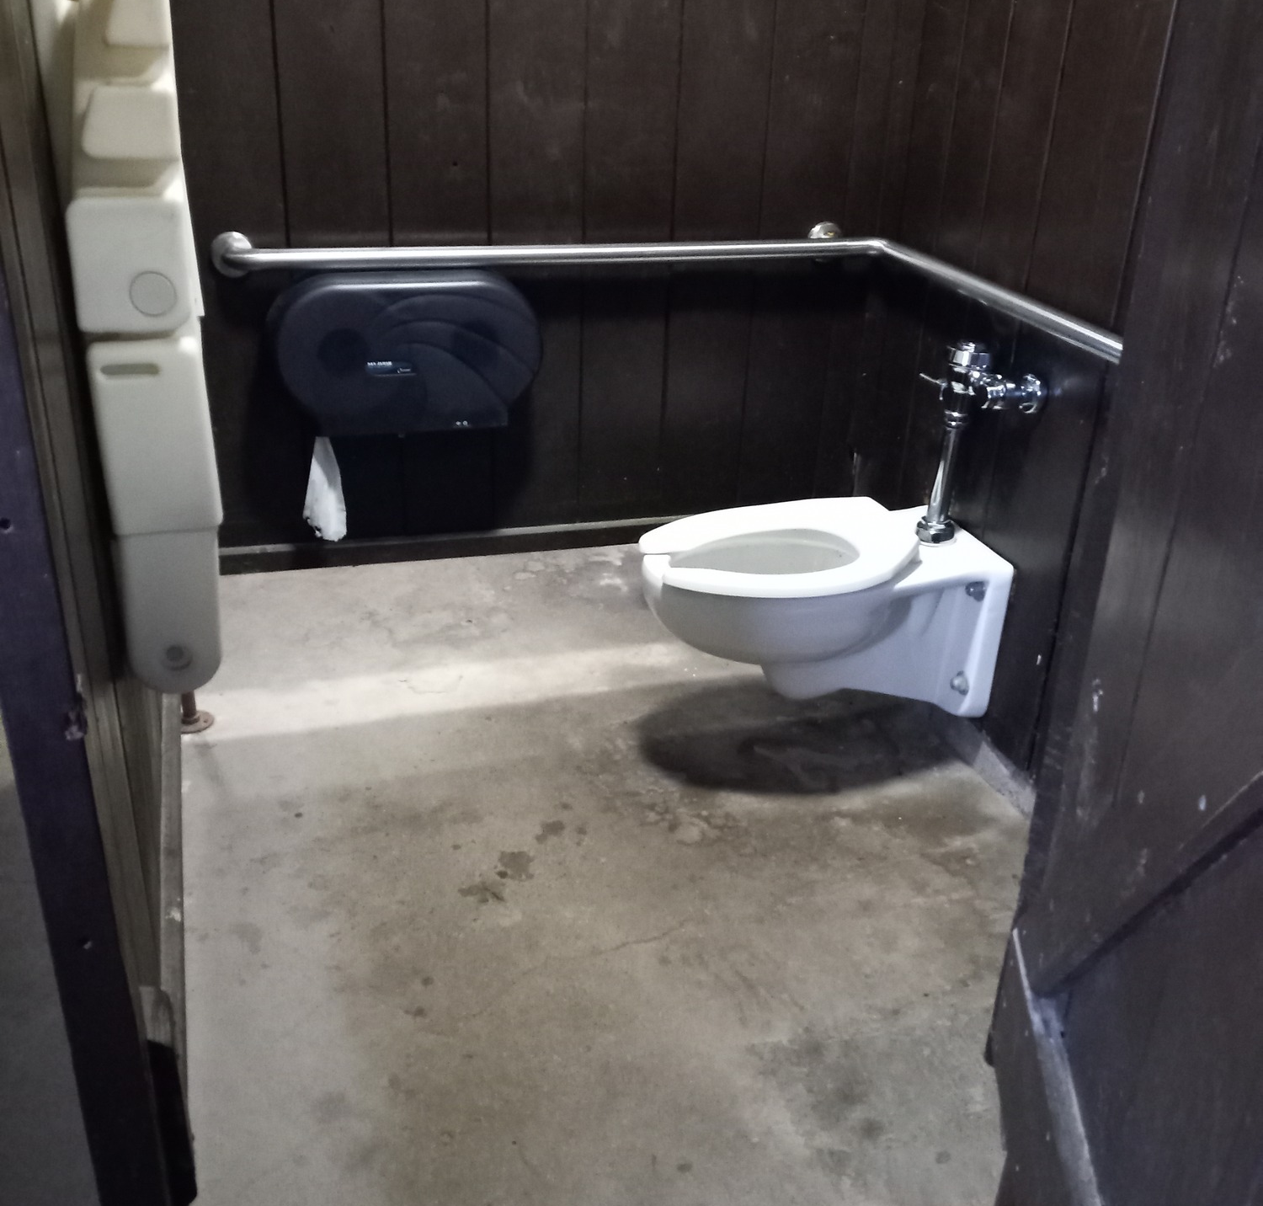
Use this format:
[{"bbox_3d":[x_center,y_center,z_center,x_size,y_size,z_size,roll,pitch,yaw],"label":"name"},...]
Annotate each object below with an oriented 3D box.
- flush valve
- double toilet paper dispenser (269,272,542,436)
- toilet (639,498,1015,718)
[{"bbox_3d":[0.596,-0.262,2.332,0.157,0.379,0.192,-5,26,-15],"label":"flush valve"},{"bbox_3d":[-0.416,-0.471,2.438,0.490,0.280,0.140,-5,26,-15],"label":"double toilet paper dispenser"},{"bbox_3d":[0.329,0.034,2.458,0.657,0.346,0.356,-5,26,-15],"label":"toilet"}]

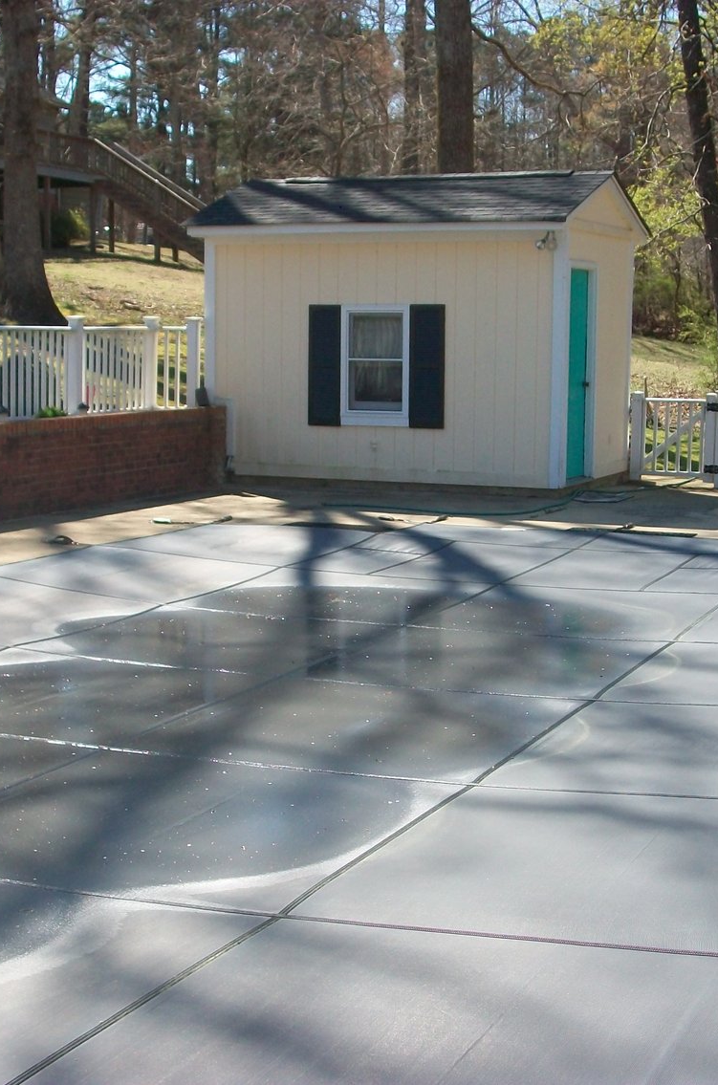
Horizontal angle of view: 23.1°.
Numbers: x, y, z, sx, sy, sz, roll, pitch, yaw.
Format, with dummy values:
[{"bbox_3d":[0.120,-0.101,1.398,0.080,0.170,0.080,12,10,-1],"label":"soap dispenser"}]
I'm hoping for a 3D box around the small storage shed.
[{"bbox_3d":[0.652,-2.214,18.142,3.958,3.100,2.980,3,8,23],"label":"small storage shed"}]

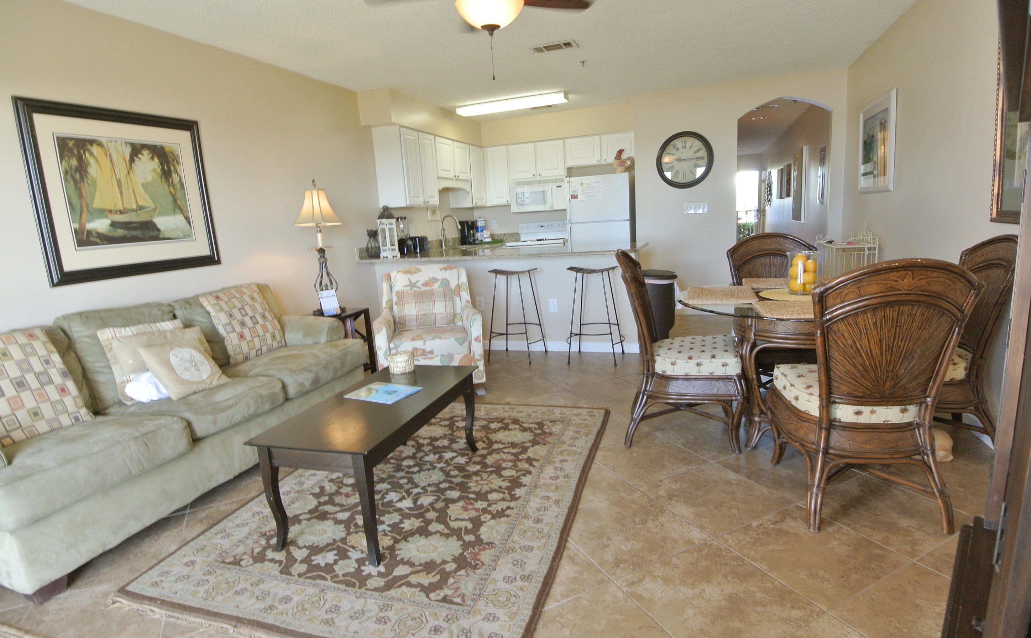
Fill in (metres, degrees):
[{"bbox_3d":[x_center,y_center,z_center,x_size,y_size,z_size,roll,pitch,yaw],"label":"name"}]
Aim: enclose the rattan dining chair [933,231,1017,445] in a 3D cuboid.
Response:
[{"bbox_3d":[1.959,0.114,2.494,0.610,1.015,0.530,0,12,19],"label":"rattan dining chair"}]

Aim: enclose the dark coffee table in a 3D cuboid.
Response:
[{"bbox_3d":[-0.578,0.584,2.365,0.525,0.466,1.045,0,12,19],"label":"dark coffee table"}]

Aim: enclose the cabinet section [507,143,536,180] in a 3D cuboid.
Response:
[{"bbox_3d":[0.136,-2.049,6.760,0.370,0.440,0.320,1,12,20],"label":"cabinet section"}]

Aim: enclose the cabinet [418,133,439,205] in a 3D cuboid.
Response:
[{"bbox_3d":[-1.067,-1.585,5.559,0.325,0.745,0.345,0,12,20],"label":"cabinet"}]

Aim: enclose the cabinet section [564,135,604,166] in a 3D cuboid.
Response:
[{"bbox_3d":[0.891,-2.088,6.475,0.459,0.347,0.320,1,12,20],"label":"cabinet section"}]

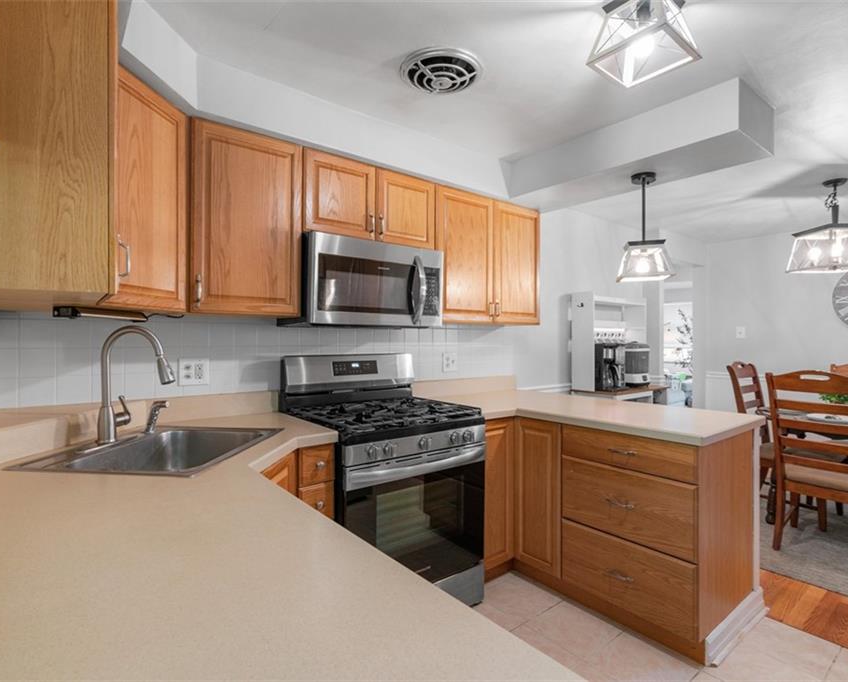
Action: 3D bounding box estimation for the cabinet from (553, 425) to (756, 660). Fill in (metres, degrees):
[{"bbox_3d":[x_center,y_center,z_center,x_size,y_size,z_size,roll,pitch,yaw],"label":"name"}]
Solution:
[{"bbox_3d":[1.083,0.835,2.132,0.615,0.875,0.615,0,0,-38],"label":"cabinet"}]

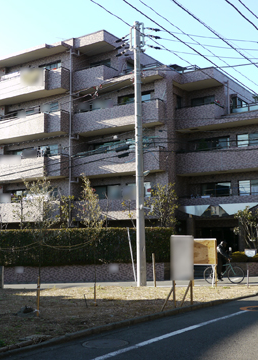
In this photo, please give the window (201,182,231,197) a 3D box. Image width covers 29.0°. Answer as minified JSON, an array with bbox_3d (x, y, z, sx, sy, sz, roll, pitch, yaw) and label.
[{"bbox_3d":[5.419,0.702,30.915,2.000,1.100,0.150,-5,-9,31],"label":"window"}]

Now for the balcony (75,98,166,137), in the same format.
[{"bbox_3d":[-0.656,-3.803,31.937,6.520,1.400,1.100,-5,-8,34],"label":"balcony"}]

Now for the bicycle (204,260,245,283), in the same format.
[{"bbox_3d":[3.734,3.591,19.645,1.660,1.000,0.500,1,-8,-11],"label":"bicycle"}]

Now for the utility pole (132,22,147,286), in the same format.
[{"bbox_3d":[0.411,-1.132,19.379,0.550,10.350,0.450,0,-7,0],"label":"utility pole"}]

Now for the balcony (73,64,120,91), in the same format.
[{"bbox_3d":[-2.142,-6.370,32.395,2.500,1.250,1.500,-5,-9,31],"label":"balcony"}]

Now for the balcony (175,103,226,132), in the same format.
[{"bbox_3d":[4.552,-3.850,31.824,2.700,1.380,1.400,-5,-8,34],"label":"balcony"}]

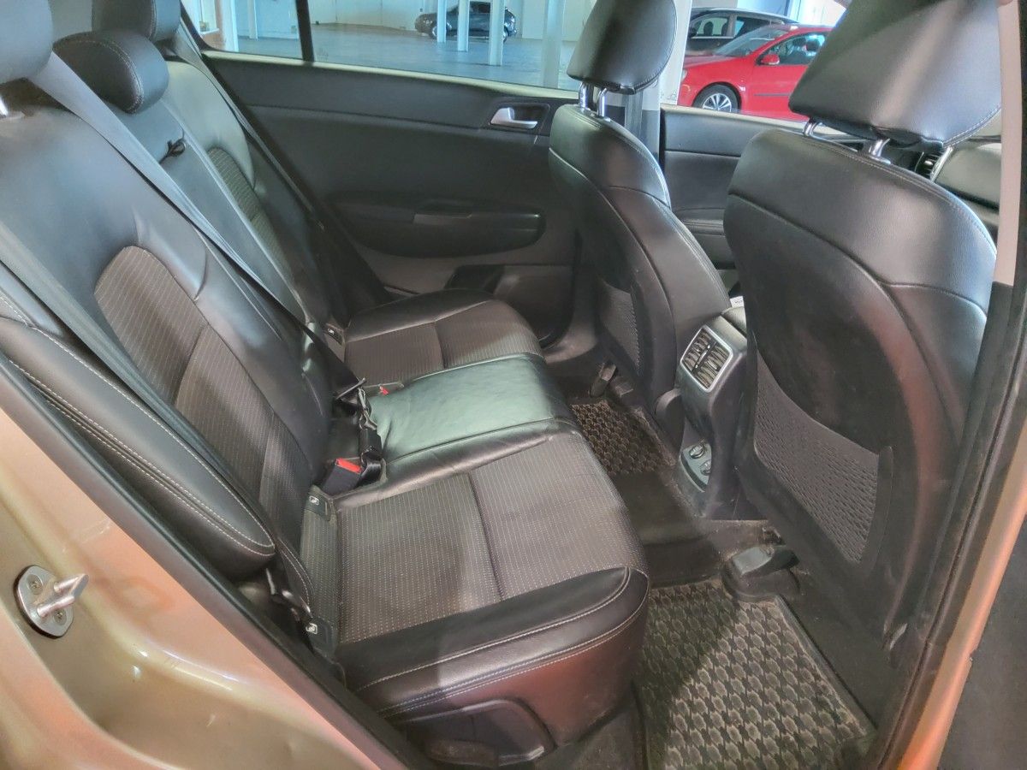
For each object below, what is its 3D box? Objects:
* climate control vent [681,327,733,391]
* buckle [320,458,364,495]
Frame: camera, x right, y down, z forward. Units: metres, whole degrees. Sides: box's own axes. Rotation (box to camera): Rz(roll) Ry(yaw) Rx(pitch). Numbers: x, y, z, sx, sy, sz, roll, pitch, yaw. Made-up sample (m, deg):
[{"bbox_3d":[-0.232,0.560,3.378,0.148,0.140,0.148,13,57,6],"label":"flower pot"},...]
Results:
[{"bbox_3d":[0.367,-0.048,1.438,0.030,0.083,0.133,21,19,-19],"label":"climate control vent"},{"bbox_3d":[-0.274,0.155,1.206,0.046,0.070,0.024,24,18,-16],"label":"buckle"}]

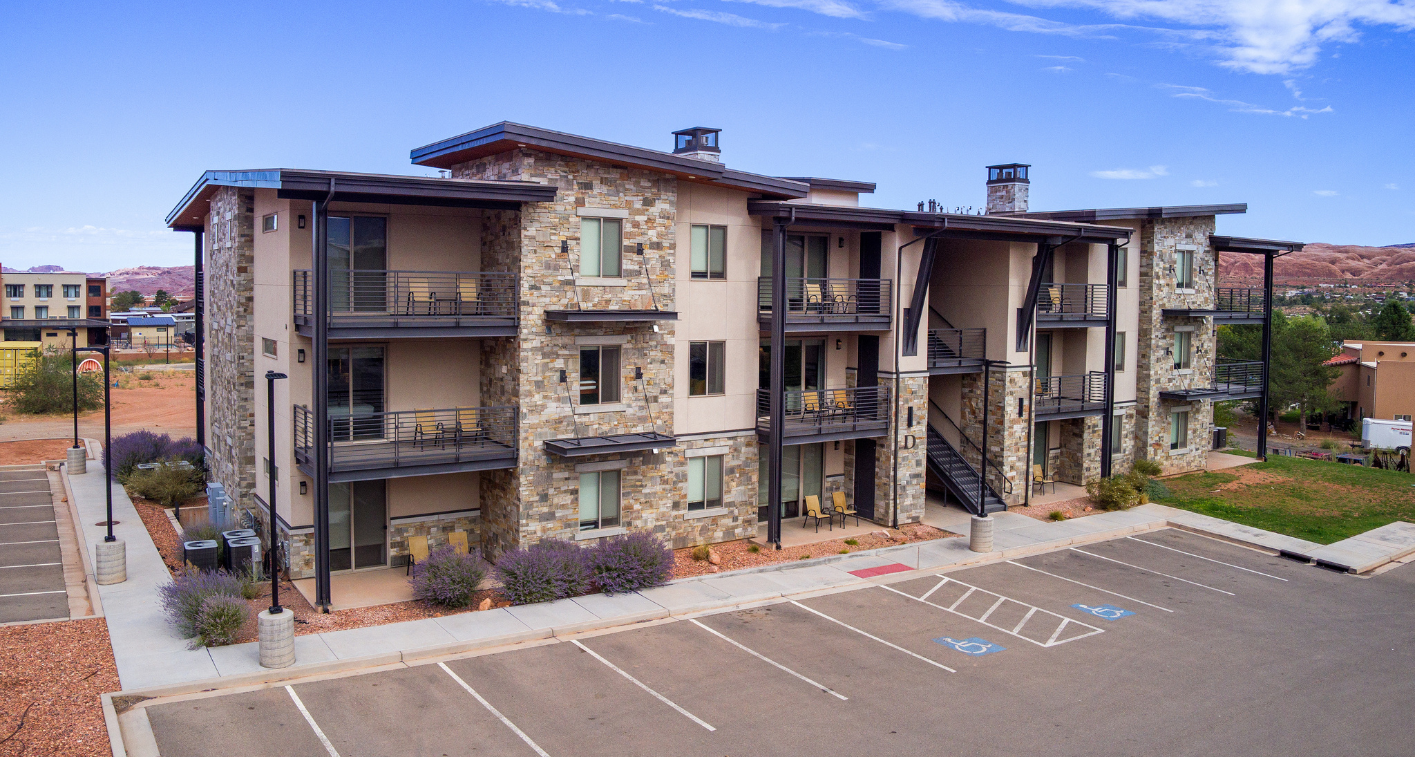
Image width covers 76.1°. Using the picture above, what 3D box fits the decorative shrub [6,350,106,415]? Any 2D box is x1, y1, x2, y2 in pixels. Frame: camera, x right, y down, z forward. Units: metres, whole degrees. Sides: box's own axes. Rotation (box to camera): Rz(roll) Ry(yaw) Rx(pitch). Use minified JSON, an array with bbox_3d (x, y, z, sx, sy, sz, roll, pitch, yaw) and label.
[{"bbox_3d":[-36.767,0.250,51.000,5.000,3.400,4.300,-3,6,-36],"label":"decorative shrub"}]

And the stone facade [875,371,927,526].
[{"bbox_3d":[6.124,2.245,28.830,1.437,4.716,0.860,-2,5,-30],"label":"stone facade"}]

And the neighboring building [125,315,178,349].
[{"bbox_3d":[-73.817,-6.063,120.000,5.800,3.900,4.500,-3,6,-38],"label":"neighboring building"}]

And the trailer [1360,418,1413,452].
[{"bbox_3d":[42.202,3.589,55.372,3.200,2.150,1.850,2,4,20],"label":"trailer"}]

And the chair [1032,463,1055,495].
[{"bbox_3d":[12.405,3.807,33.430,0.607,0.982,0.668,-2,5,-30],"label":"chair"}]

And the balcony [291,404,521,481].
[{"bbox_3d":[-7.122,1.339,21.670,4.650,1.280,1.900,-2,4,-30],"label":"balcony"}]

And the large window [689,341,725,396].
[{"bbox_3d":[0.006,-0.271,25.500,1.200,1.520,0.140,-2,5,-29],"label":"large window"}]

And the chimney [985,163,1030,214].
[{"bbox_3d":[12.398,-7.826,37.300,0.920,2.000,1.500,-2,5,-29],"label":"chimney"}]

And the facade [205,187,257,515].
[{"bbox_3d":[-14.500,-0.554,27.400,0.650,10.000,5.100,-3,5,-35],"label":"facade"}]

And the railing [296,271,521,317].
[{"bbox_3d":[-7.250,-1.994,21.800,4.600,1.060,2.100,-2,5,-29],"label":"railing"}]

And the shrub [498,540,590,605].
[{"bbox_3d":[-3.858,4.337,21.100,2.000,1.200,1.750,-2,5,-32],"label":"shrub"}]

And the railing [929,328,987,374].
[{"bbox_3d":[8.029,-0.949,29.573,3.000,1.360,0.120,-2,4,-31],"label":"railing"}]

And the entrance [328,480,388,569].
[{"bbox_3d":[-8.800,3.551,22.275,1.800,2.420,0.150,-2,5,-29],"label":"entrance"}]

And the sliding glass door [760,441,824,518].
[{"bbox_3d":[2.720,3.316,29.322,2.611,2.429,0.132,-2,5,-30],"label":"sliding glass door"}]

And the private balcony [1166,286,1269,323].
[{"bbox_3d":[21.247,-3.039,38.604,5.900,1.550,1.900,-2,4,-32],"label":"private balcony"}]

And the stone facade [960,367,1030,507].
[{"bbox_3d":[9.831,1.853,30.773,1.400,4.600,1.900,-2,4,-31],"label":"stone facade"}]

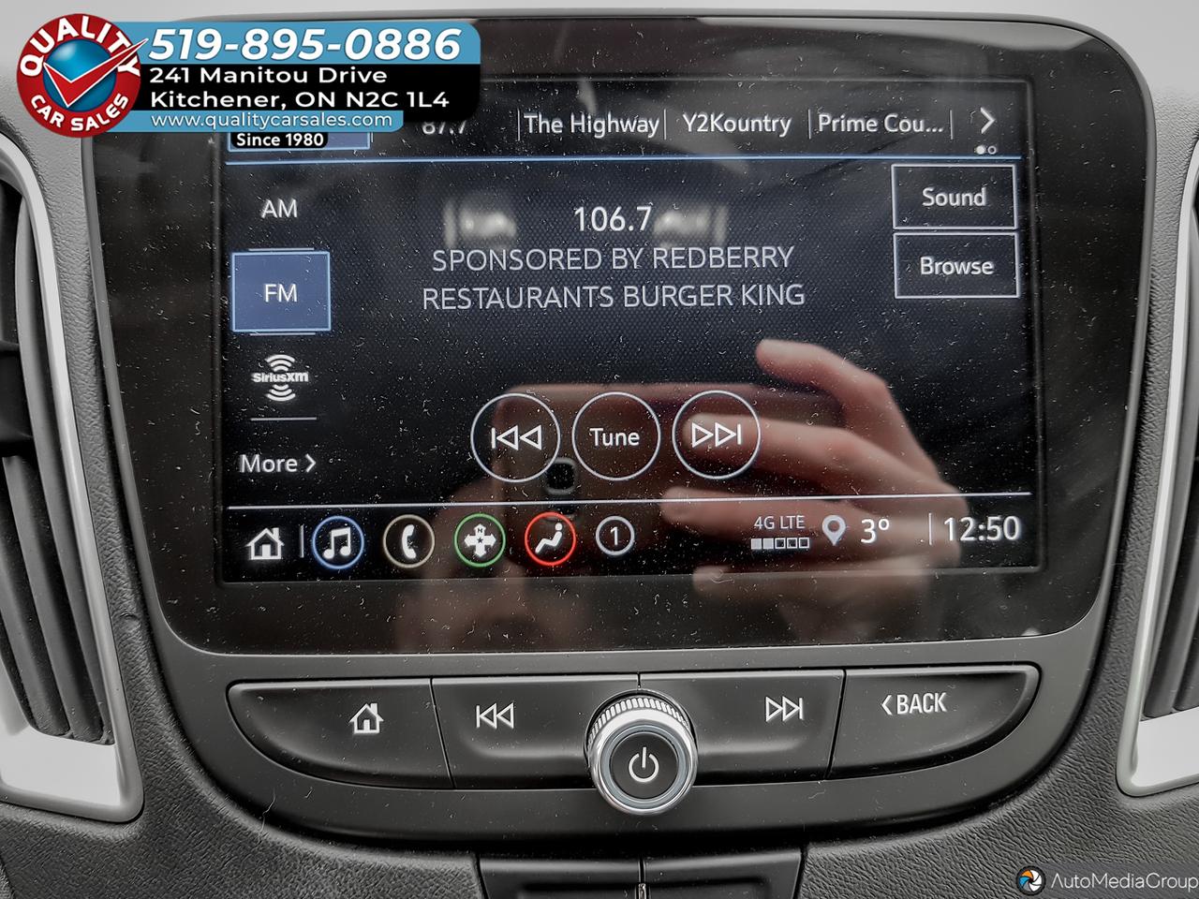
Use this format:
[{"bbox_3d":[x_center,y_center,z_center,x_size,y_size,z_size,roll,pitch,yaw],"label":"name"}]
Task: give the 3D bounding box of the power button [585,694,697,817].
[{"bbox_3d":[0.009,0.064,0.188,0.023,0.023,0.012,-1,-1,-1],"label":"power button"}]

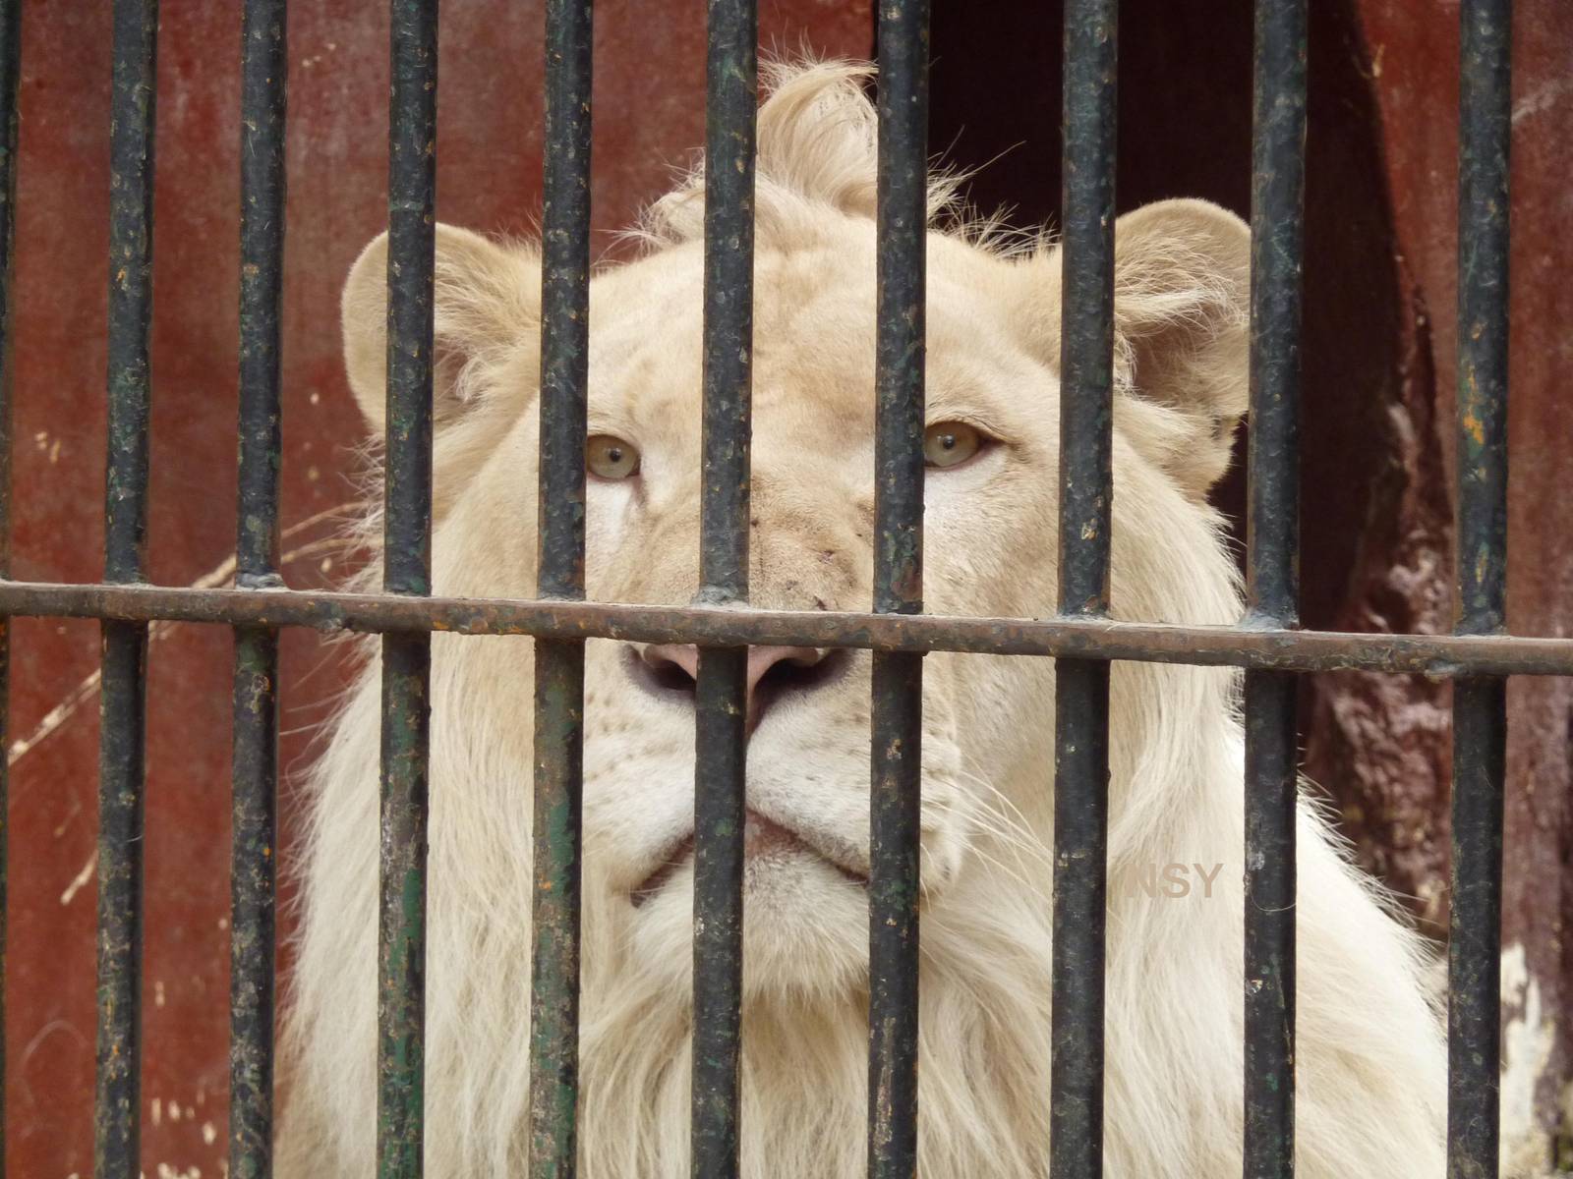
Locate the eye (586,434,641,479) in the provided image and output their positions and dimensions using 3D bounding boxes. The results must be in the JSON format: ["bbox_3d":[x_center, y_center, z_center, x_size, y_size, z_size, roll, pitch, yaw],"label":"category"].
[{"bbox_3d":[-0.074,-0.055,3.720,0.027,0.019,0.017,-1,2,6],"label":"eye"}]

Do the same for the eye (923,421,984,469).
[{"bbox_3d":[0.068,-0.060,3.700,0.027,0.019,0.017,-1,2,6],"label":"eye"}]

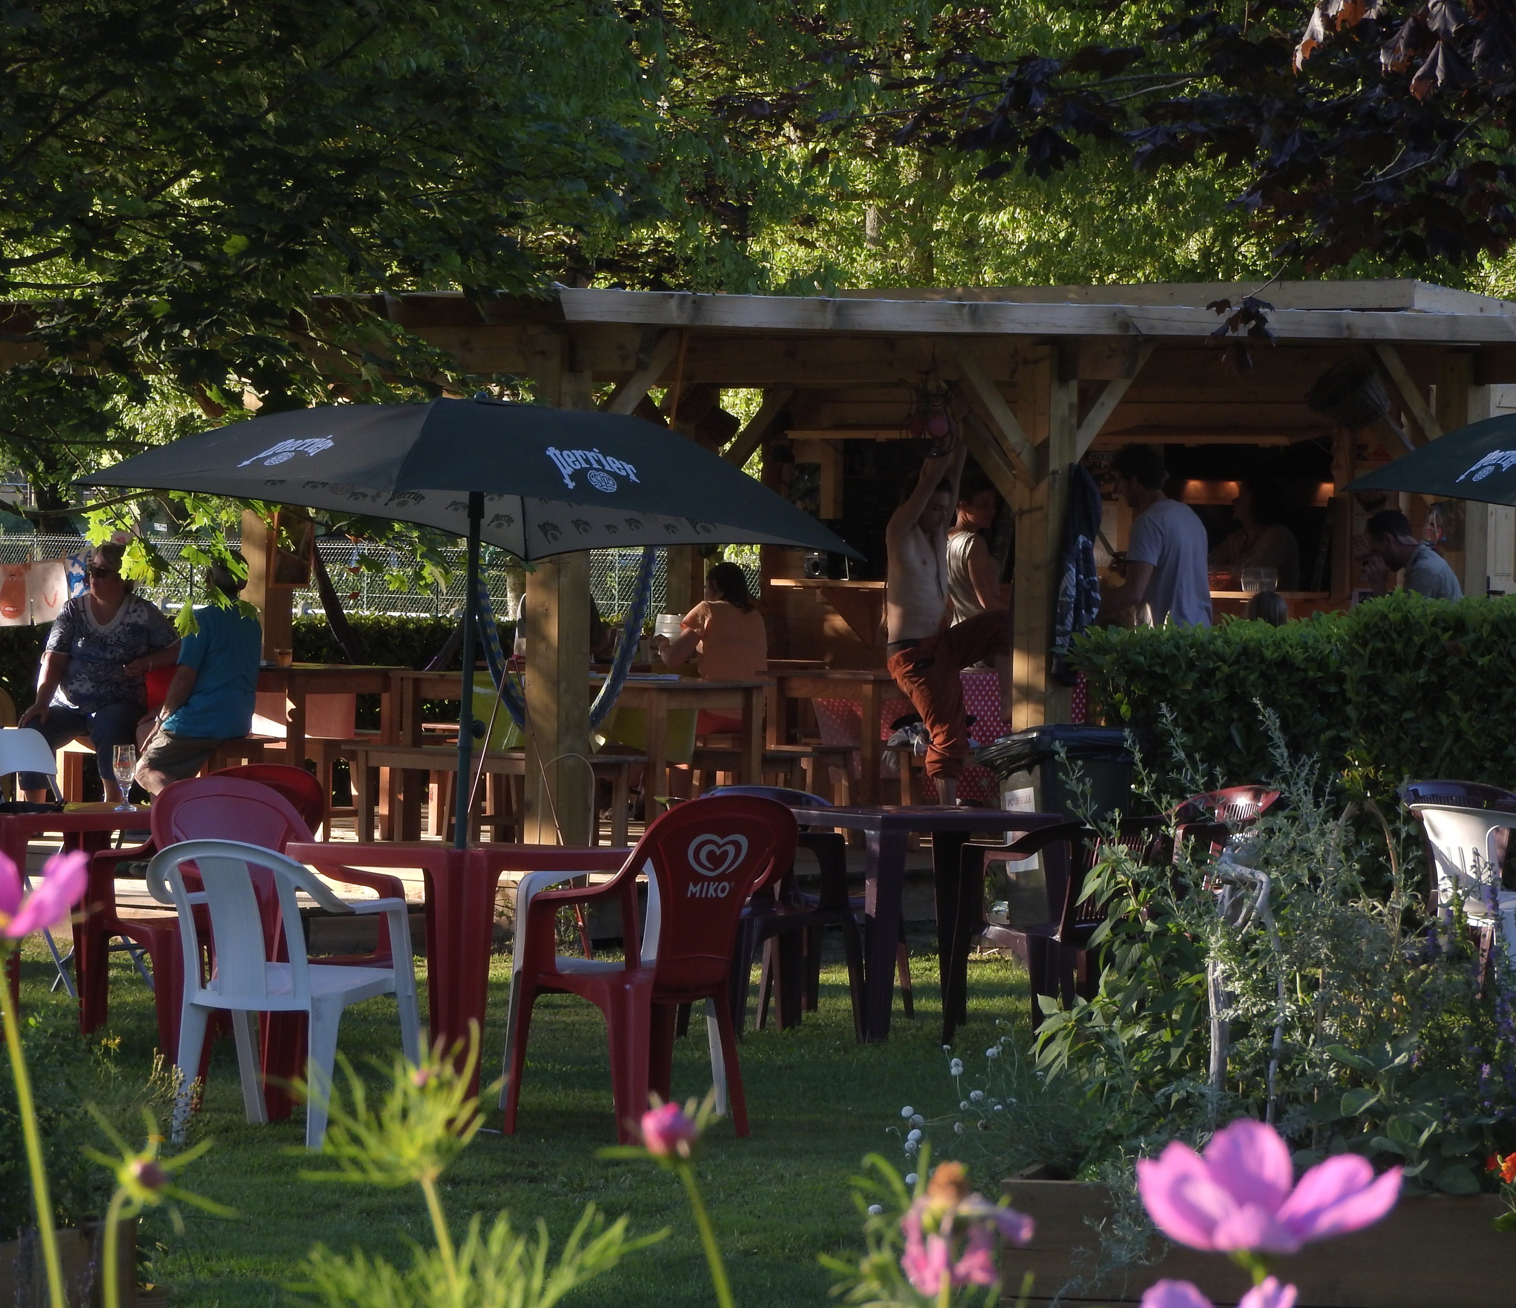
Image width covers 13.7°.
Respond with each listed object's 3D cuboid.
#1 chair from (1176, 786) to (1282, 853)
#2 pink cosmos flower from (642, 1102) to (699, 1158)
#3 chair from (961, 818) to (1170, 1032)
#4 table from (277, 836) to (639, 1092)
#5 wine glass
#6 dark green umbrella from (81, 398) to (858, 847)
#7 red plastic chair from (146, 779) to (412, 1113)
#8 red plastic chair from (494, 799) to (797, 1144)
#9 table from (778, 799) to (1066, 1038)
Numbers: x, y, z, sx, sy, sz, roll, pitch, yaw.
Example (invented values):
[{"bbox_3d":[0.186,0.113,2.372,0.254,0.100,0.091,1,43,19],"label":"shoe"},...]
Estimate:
[{"bbox_3d":[1.550,0.868,22.300,0.570,0.820,0.570,1,0,-37],"label":"chair"},{"bbox_3d":[-0.029,0.159,2.100,0.019,0.019,0.019,-12,0,0],"label":"pink cosmos flower"},{"bbox_3d":[0.955,0.893,20.200,0.570,0.770,0.570,1,0,44],"label":"chair"},{"bbox_3d":[-0.769,0.862,16.300,0.730,0.727,0.730,0,0,44],"label":"table"},{"bbox_3d":[-2.020,0.396,20.100,0.072,0.207,0.072,0,0,0],"label":"wine glass"},{"bbox_3d":[-0.760,0.280,16.500,1.460,1.900,1.460,3,-1,-38],"label":"dark green umbrella"},{"bbox_3d":[-1.293,0.795,17.000,0.580,0.880,0.580,0,0,32],"label":"red plastic chair"},{"bbox_3d":[-0.300,0.797,16.100,0.570,0.870,0.580,1,0,-43],"label":"red plastic chair"},{"bbox_3d":[0.515,0.873,20.450,0.720,0.725,0.720,0,0,-28],"label":"table"}]

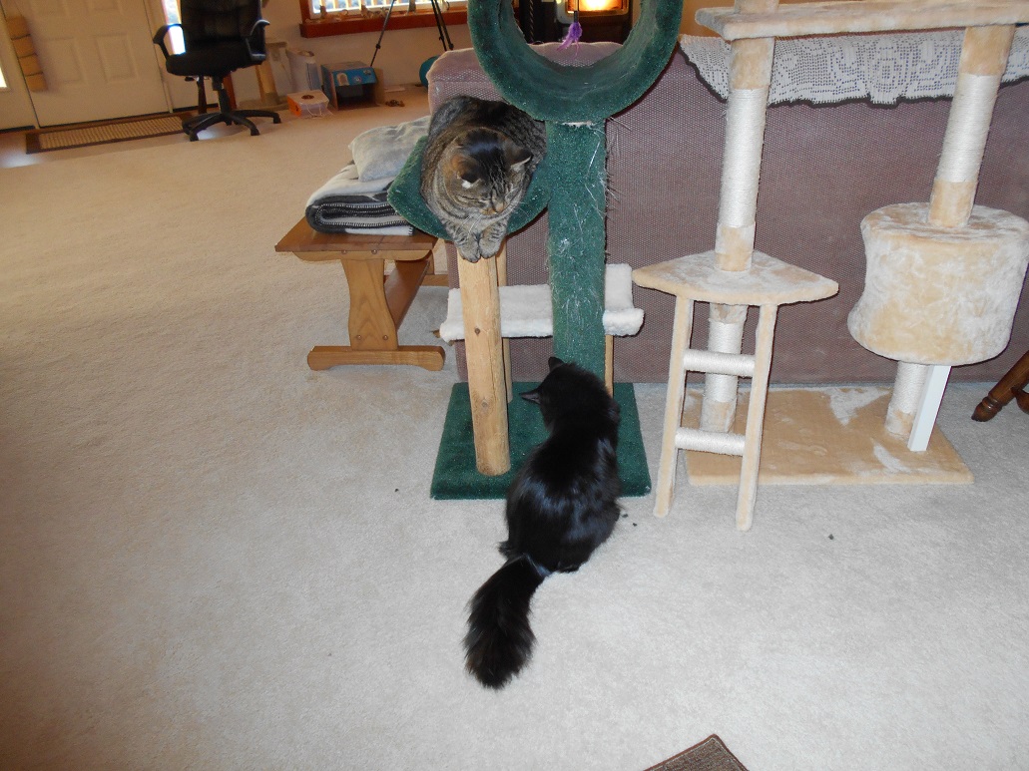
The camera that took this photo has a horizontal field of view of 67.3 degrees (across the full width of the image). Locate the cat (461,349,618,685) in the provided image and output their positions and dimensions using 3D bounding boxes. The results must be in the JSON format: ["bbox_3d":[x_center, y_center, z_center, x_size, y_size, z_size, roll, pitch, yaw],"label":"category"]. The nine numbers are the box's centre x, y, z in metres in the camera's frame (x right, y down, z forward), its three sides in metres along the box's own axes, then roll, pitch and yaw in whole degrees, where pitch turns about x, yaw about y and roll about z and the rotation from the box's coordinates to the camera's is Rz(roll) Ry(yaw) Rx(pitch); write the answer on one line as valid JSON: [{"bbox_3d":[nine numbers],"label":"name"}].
[{"bbox_3d":[0.079,0.206,1.442,0.240,0.310,0.630,5,30,13],"label":"cat"}]

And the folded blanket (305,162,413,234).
[{"bbox_3d":[-0.387,-0.563,2.269,0.315,0.100,0.420,3,30,10],"label":"folded blanket"}]

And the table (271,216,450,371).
[{"bbox_3d":[-0.388,-0.366,2.415,0.425,0.385,0.655,0,30,5],"label":"table"}]

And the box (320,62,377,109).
[{"bbox_3d":[-1.323,-2.392,6.161,0.330,0.285,0.420,-13,31,-17],"label":"box"}]

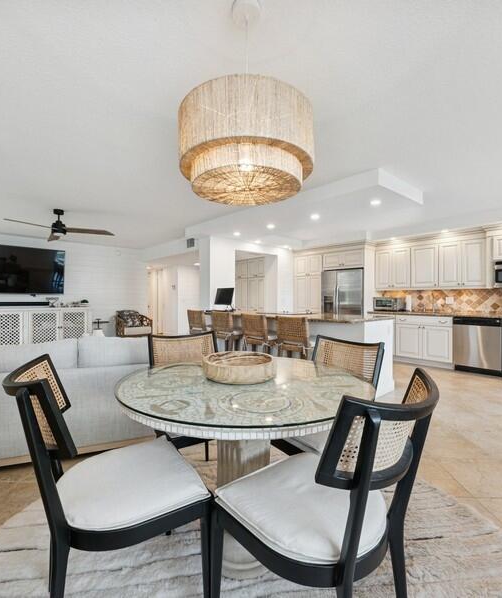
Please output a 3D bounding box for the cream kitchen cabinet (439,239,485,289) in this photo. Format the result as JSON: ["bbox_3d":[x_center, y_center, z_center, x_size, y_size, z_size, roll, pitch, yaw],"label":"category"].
[{"bbox_3d":[3.677,-0.578,5.196,0.330,0.809,0.663,0,0,-44],"label":"cream kitchen cabinet"}]

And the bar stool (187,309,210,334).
[{"bbox_3d":[-0.816,0.703,5.568,0.530,0.950,0.500,0,0,-44],"label":"bar stool"}]

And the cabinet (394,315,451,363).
[{"bbox_3d":[3.207,0.680,5.409,0.610,0.770,0.900,0,0,-42],"label":"cabinet"}]

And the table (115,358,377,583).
[{"bbox_3d":[-0.031,0.775,1.448,1.130,0.780,1.130,0,0,0],"label":"table"}]

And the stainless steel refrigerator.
[{"bbox_3d":[2.116,0.290,6.305,0.789,1.750,0.937,0,0,-42],"label":"stainless steel refrigerator"}]

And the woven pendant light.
[{"bbox_3d":[-0.020,-0.860,1.300,0.565,0.785,0.565,0,0,0],"label":"woven pendant light"}]

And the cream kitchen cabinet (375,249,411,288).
[{"bbox_3d":[2.894,-0.580,5.980,0.310,0.770,0.671,0,0,-42],"label":"cream kitchen cabinet"}]

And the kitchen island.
[{"bbox_3d":[0.547,0.700,4.413,1.146,0.930,2.671,0,0,-42],"label":"kitchen island"}]

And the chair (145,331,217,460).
[{"bbox_3d":[-0.390,0.715,1.920,0.510,0.900,0.590,0,0,-24],"label":"chair"}]

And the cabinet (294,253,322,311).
[{"bbox_3d":[1.535,0.080,7.045,0.699,2.170,0.799,0,0,-42],"label":"cabinet"}]

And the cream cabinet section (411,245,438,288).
[{"bbox_3d":[3.208,-0.571,5.460,0.435,0.765,0.330,0,1,44],"label":"cream cabinet section"}]

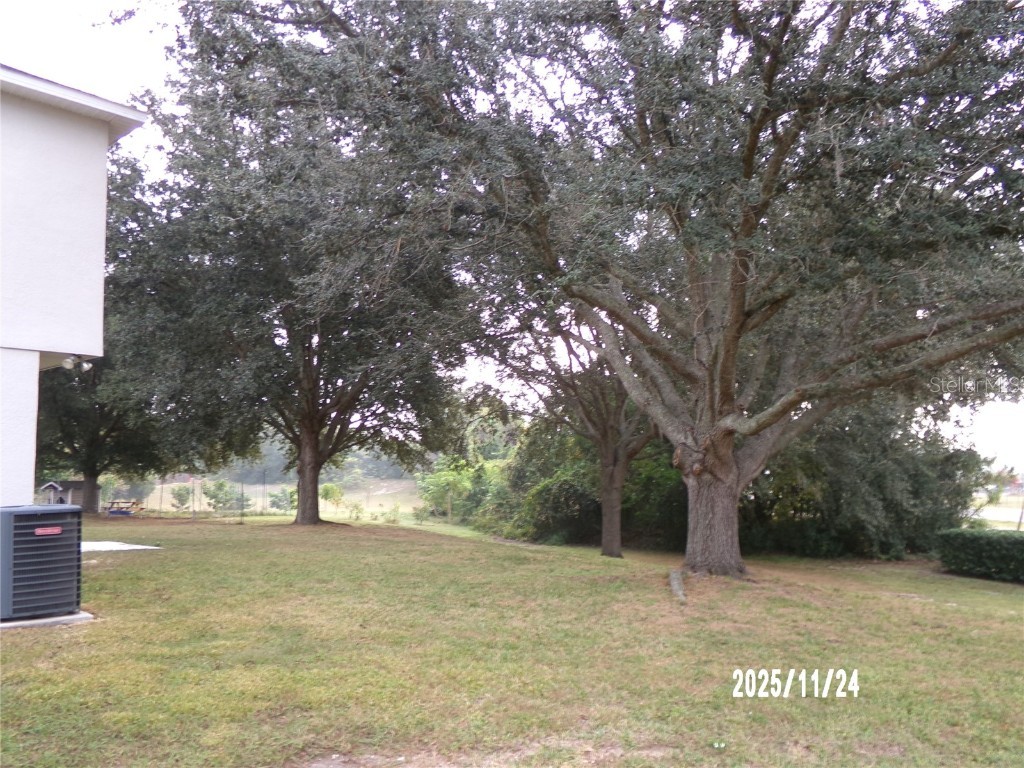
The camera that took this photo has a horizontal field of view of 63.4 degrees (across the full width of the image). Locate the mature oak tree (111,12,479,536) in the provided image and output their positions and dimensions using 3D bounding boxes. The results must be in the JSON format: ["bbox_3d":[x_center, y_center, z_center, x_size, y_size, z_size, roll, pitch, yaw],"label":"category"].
[{"bbox_3d":[-4.950,-2.900,19.700,8.600,12.400,8.300,0,-5,0],"label":"mature oak tree"}]

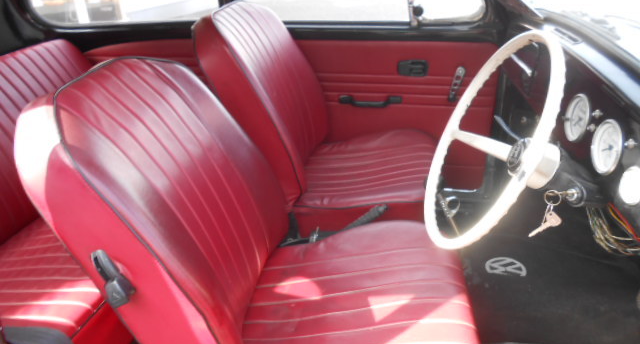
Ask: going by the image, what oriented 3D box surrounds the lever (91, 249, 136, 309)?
[{"bbox_3d":[-0.291,0.147,0.682,0.029,0.092,0.032,-12,26,14],"label":"lever"}]

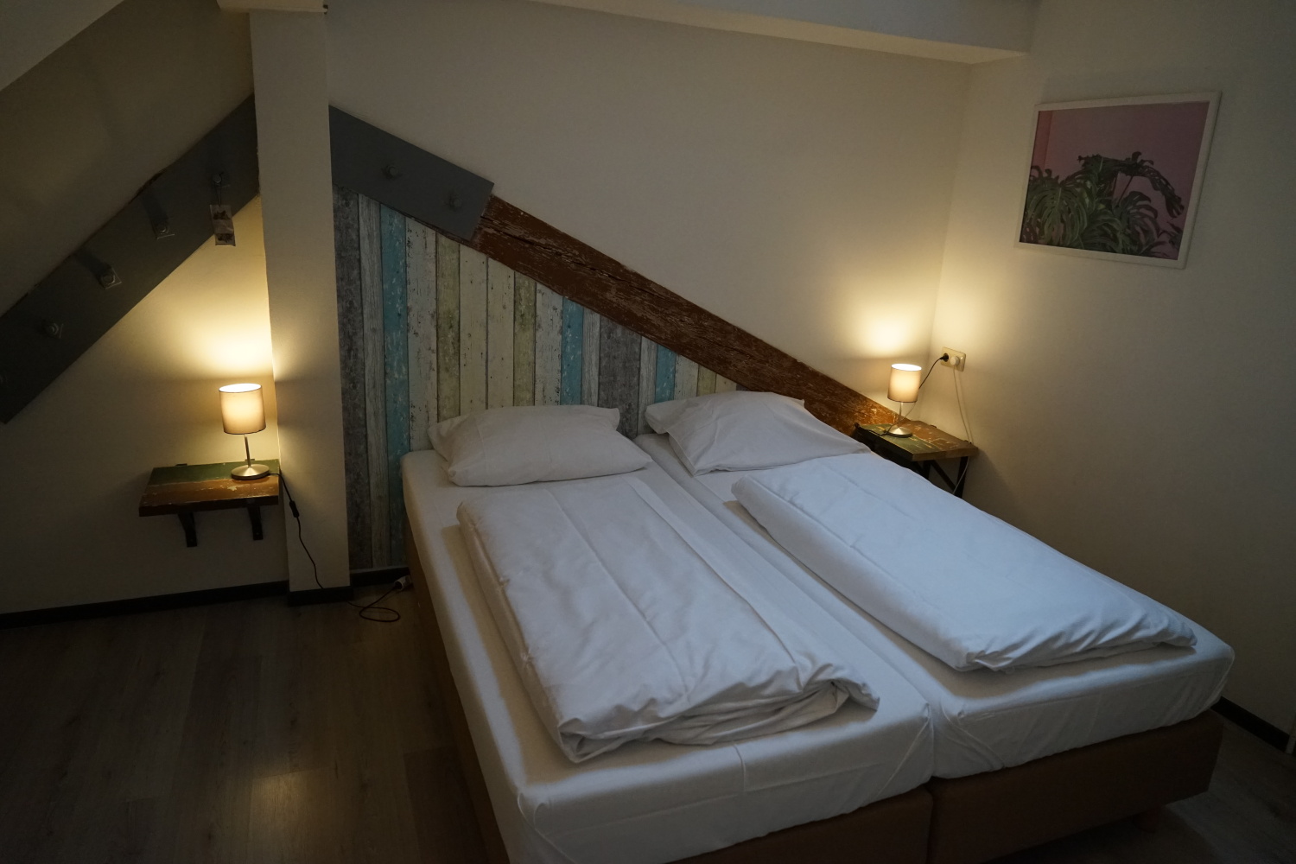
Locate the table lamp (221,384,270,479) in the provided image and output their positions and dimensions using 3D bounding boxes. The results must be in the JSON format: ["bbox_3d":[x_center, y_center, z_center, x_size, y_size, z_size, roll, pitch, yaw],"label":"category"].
[{"bbox_3d":[-1.362,0.002,2.927,0.130,0.310,0.130,-3,19,-21],"label":"table lamp"}]

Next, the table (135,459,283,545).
[{"bbox_3d":[-1.461,0.312,2.948,0.398,0.306,0.375,-3,18,-21],"label":"table"}]

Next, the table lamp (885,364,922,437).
[{"bbox_3d":[1.149,-0.135,3.883,0.130,0.312,0.130,-3,19,-21],"label":"table lamp"}]

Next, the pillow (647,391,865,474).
[{"bbox_3d":[0.463,-0.031,3.537,0.790,0.198,0.445,-5,18,-26],"label":"pillow"}]

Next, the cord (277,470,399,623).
[{"bbox_3d":[-1.112,0.399,3.145,0.425,0.553,0.277,-3,18,-21],"label":"cord"}]

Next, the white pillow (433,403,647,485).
[{"bbox_3d":[-0.388,0.030,3.211,0.751,0.173,0.435,-5,18,-25],"label":"white pillow"}]

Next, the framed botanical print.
[{"bbox_3d":[1.649,-0.911,3.123,0.022,0.545,0.763,-3,18,-21],"label":"framed botanical print"}]

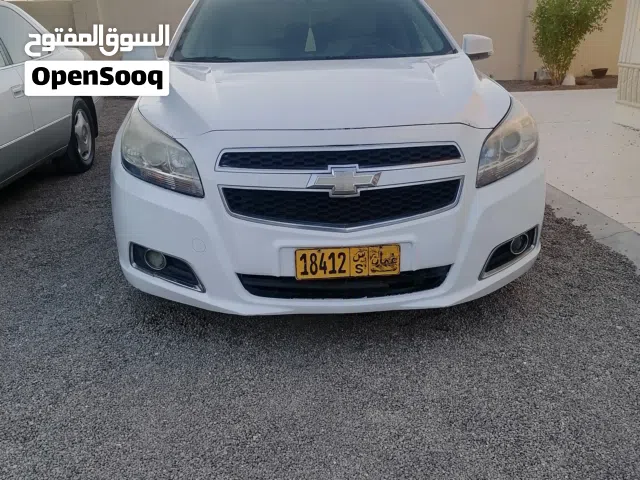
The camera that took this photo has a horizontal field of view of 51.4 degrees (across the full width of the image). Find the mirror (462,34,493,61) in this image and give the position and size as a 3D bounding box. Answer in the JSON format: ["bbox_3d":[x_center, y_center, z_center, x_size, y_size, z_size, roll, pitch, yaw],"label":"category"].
[{"bbox_3d":[0.894,-1.100,3.787,0.190,0.150,0.140,-2,17,-4],"label":"mirror"}]

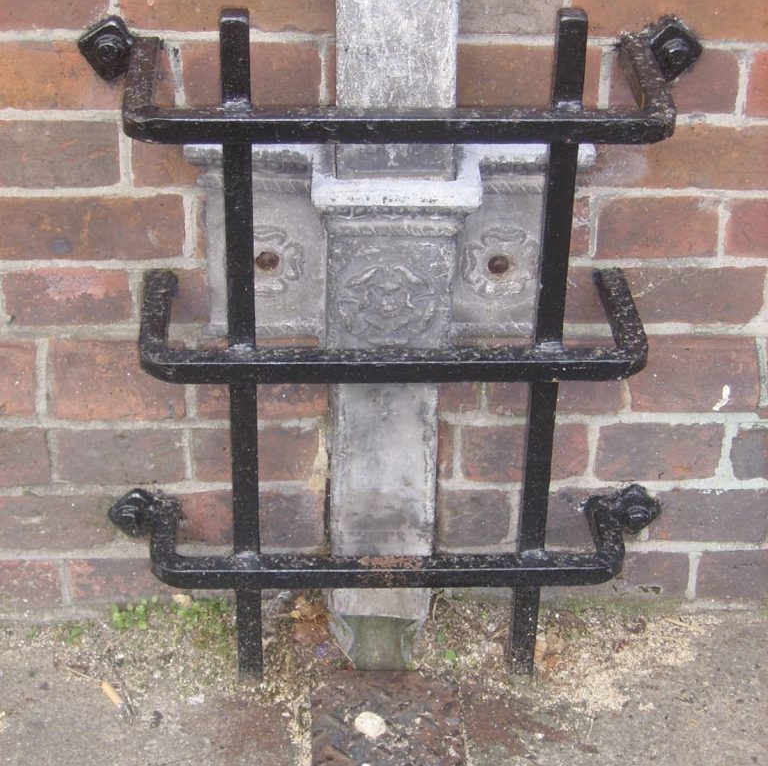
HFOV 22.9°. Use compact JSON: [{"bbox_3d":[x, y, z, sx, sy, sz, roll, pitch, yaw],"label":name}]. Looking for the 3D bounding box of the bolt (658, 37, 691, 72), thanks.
[{"bbox_3d":[0.243,-0.271,1.564,0.026,0.025,0.023,0,30,-4],"label":"bolt"}]

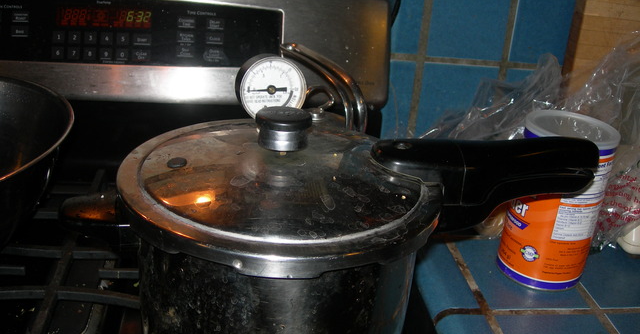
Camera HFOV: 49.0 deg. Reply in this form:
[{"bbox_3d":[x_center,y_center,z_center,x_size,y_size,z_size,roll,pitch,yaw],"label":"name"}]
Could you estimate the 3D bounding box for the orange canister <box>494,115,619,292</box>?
[{"bbox_3d":[0.274,0.040,0.822,0.102,0.186,0.102,6,24,2],"label":"orange canister"}]

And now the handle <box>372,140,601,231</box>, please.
[{"bbox_3d":[0.135,0.011,0.570,0.206,0.070,0.036,-3,25,-17],"label":"handle"}]

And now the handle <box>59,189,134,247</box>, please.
[{"bbox_3d":[-0.153,0.038,0.490,0.053,0.030,0.047,-3,25,-17],"label":"handle"}]

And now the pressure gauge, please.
[{"bbox_3d":[-0.039,-0.062,0.565,0.054,0.060,0.028,-4,25,-19],"label":"pressure gauge"}]

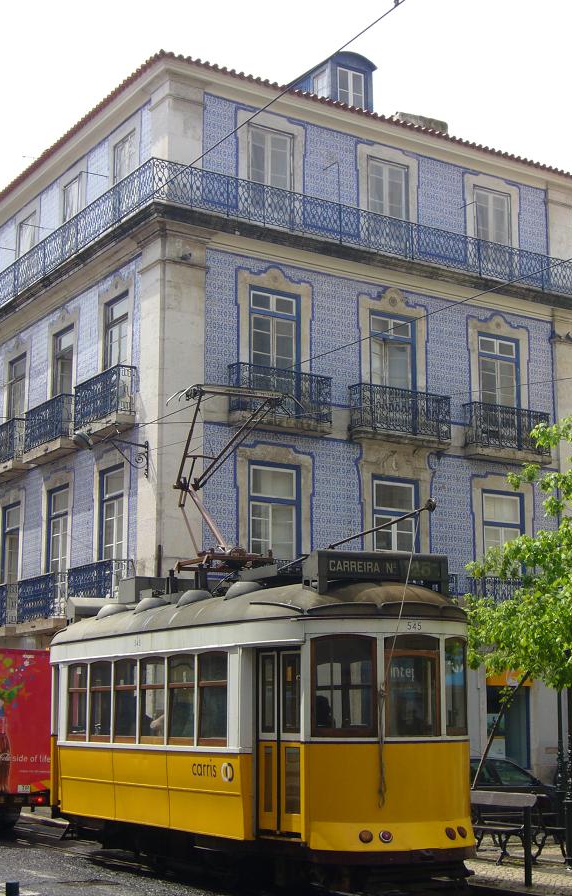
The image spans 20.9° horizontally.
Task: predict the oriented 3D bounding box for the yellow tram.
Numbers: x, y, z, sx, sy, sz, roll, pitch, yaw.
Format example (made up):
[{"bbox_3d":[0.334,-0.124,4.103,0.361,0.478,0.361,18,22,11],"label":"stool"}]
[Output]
[{"bbox_3d":[-0.684,3.228,18.518,2.400,3.260,8.380,5,-11,-28],"label":"yellow tram"}]

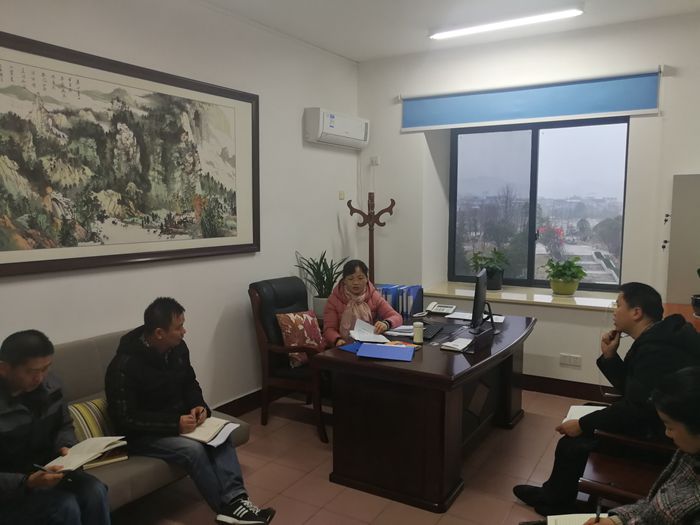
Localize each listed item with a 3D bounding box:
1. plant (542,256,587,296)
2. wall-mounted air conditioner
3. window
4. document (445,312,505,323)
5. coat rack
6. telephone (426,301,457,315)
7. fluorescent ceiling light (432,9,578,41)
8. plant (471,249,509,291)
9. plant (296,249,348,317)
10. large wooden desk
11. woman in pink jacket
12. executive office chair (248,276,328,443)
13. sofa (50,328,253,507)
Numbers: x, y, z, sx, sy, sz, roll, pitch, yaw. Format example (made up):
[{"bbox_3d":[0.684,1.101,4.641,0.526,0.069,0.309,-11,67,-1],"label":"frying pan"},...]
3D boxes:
[{"bbox_3d":[2.021,0.112,5.098,0.380,0.370,0.360,4,7,31],"label":"plant"},{"bbox_3d":[-0.105,-1.213,5.037,0.200,0.285,0.830,4,7,32],"label":"wall-mounted air conditioner"},{"bbox_3d":[1.821,-0.561,5.419,1.740,1.660,0.100,4,7,31],"label":"window"},{"bbox_3d":[1.013,0.426,4.348,0.430,0.015,0.270,4,7,31],"label":"document"},{"bbox_3d":[0.194,0.213,5.321,0.470,1.770,0.470,0,6,0],"label":"coat rack"},{"bbox_3d":[0.748,0.364,4.463,0.200,0.090,0.210,4,7,32],"label":"telephone"},{"bbox_3d":[1.176,-1.843,4.251,1.200,0.060,0.080,4,7,32],"label":"fluorescent ceiling light"},{"bbox_3d":[1.412,0.071,5.528,0.380,0.420,0.370,4,7,32],"label":"plant"},{"bbox_3d":[-0.241,0.186,4.612,0.450,0.580,0.450,0,6,0],"label":"plant"},{"bbox_3d":[0.655,0.876,3.732,0.900,0.775,1.820,4,7,32],"label":"large wooden desk"},{"bbox_3d":[0.086,0.620,3.783,0.580,1.270,0.750,-2,6,-20],"label":"woman in pink jacket"},{"bbox_3d":[-0.304,0.678,4.181,0.720,1.080,0.610,4,7,31],"label":"executive office chair"},{"bbox_3d":[-1.362,0.937,2.607,0.800,0.900,1.750,4,7,31],"label":"sofa"}]

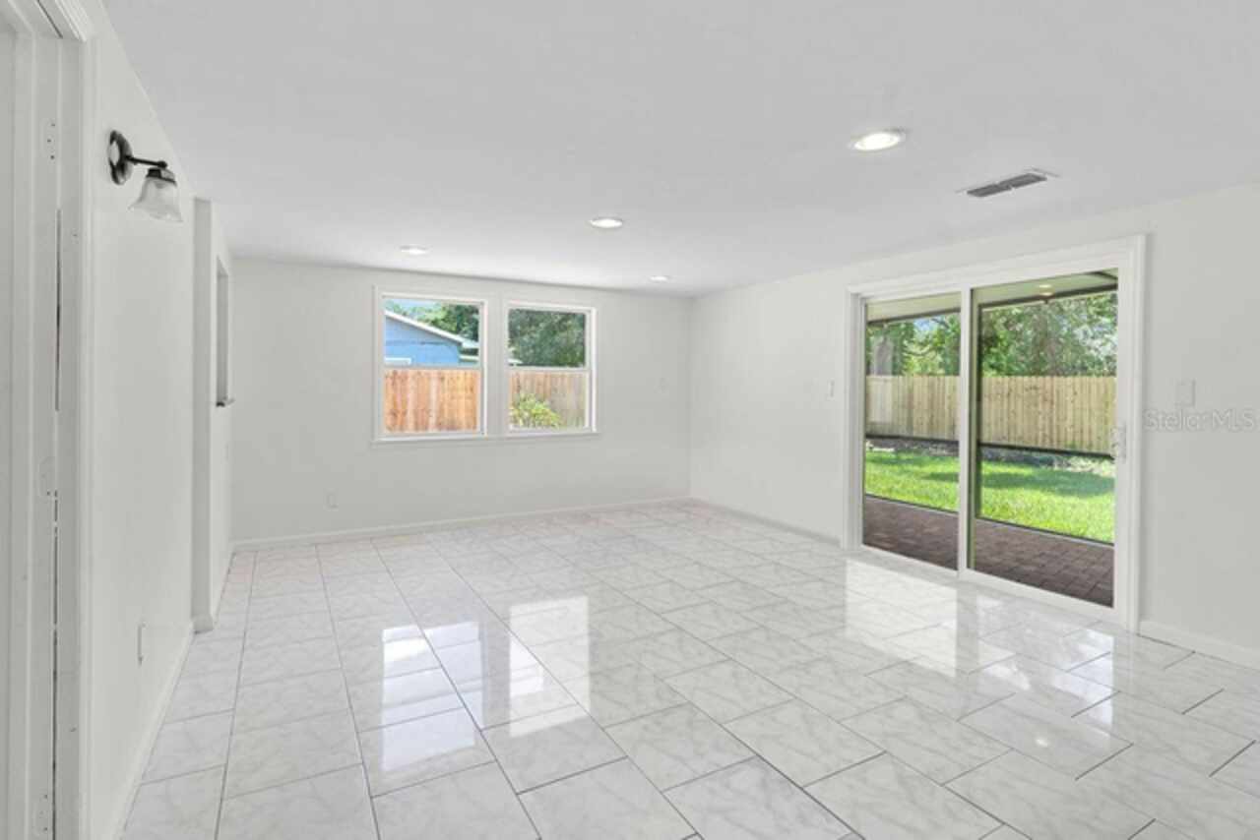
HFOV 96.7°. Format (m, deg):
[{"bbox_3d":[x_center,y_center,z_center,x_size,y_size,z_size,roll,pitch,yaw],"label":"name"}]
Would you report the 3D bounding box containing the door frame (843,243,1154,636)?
[{"bbox_3d":[2.270,0.051,3.847,0.120,2.140,1.890,-1,2,-32],"label":"door frame"}]

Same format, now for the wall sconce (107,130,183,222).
[{"bbox_3d":[-1.414,-0.715,1.647,0.155,0.225,0.135,-1,2,-32],"label":"wall sconce"}]

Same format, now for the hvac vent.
[{"bbox_3d":[1.870,-1.172,2.786,0.185,0.025,0.340,-1,2,-32],"label":"hvac vent"}]

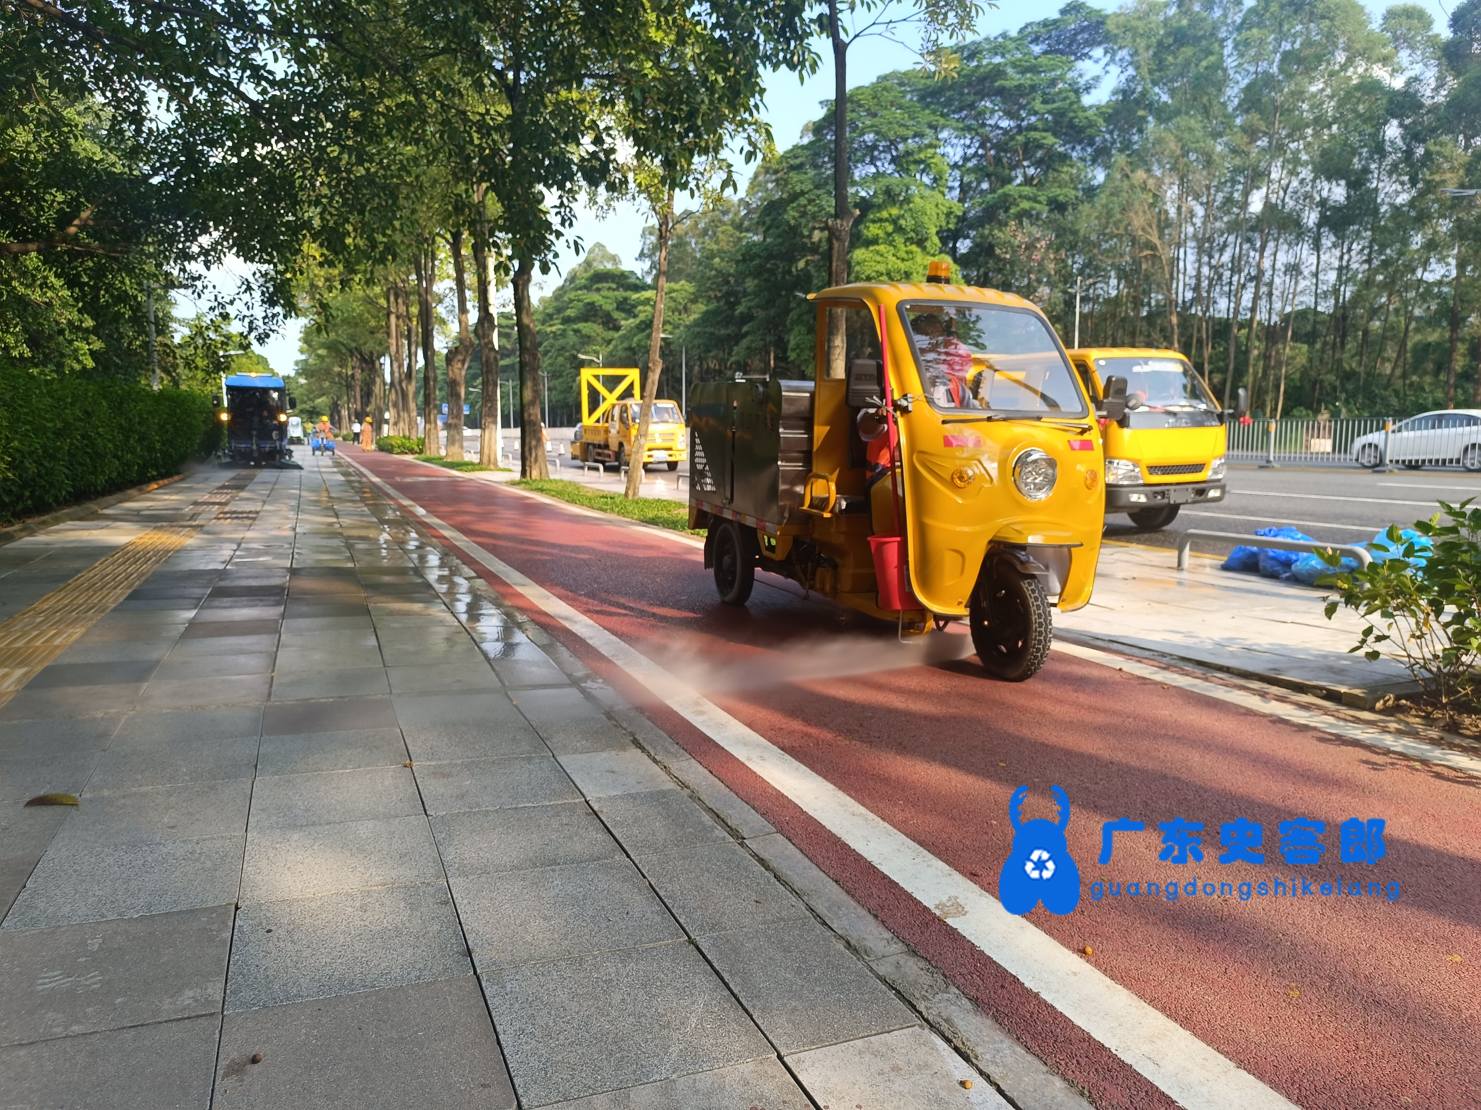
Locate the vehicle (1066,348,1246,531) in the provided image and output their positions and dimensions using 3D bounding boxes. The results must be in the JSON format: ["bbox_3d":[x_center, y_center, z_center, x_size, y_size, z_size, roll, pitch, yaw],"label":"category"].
[{"bbox_3d":[3.478,-1.514,13.312,1.920,2.130,5.400,-4,8,-27],"label":"vehicle"}]

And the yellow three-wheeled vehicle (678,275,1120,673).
[{"bbox_3d":[0.806,-0.563,6.085,1.160,2.020,3.420,-3,8,-22],"label":"yellow three-wheeled vehicle"}]

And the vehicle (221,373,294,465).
[{"bbox_3d":[-14.727,-4.138,31.286,2.100,2.650,3.600,-3,8,-22],"label":"vehicle"}]

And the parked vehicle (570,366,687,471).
[{"bbox_3d":[-3.236,-3.999,29.906,1.880,3.000,6.000,-3,8,-22],"label":"parked vehicle"}]

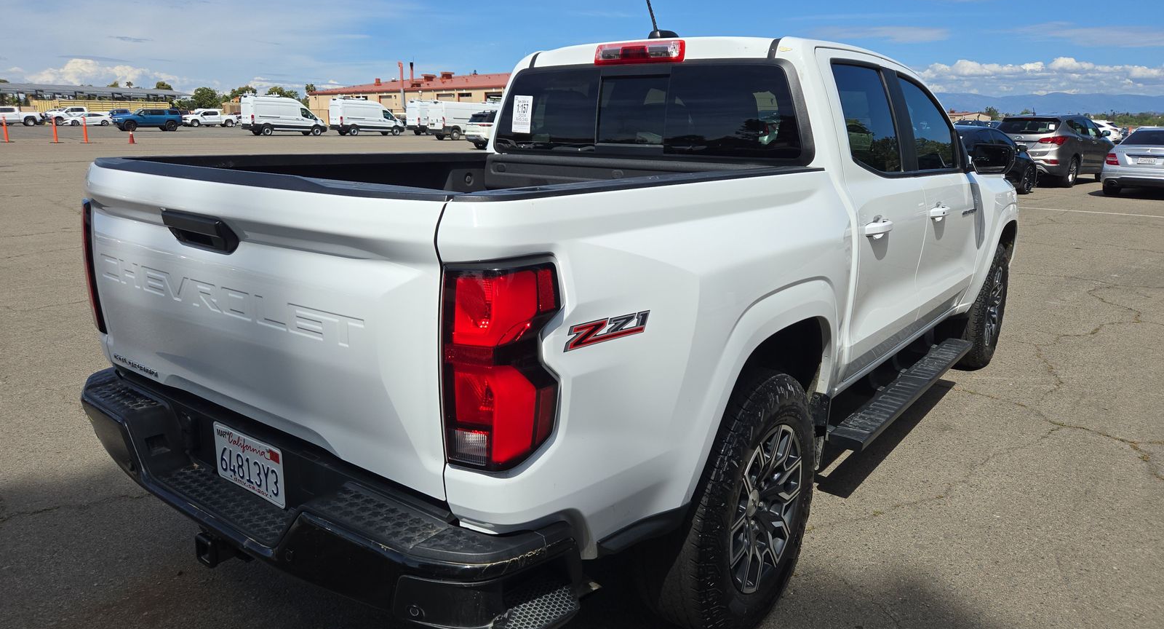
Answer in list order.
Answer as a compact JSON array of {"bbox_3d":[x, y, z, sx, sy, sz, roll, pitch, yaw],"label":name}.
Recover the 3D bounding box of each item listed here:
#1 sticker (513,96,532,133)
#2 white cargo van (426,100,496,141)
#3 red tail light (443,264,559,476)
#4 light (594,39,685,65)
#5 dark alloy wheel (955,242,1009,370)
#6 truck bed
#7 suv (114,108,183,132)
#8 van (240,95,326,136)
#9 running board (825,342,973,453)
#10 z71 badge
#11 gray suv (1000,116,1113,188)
[{"bbox_3d":[-0.256,-0.863,3.341,0.105,0.155,0.004,11,10,36],"label":"sticker"},{"bbox_3d":[-7.760,-13.580,54.480,5.950,2.540,2.060,-12,19,-43],"label":"white cargo van"},{"bbox_3d":[-0.149,0.091,1.370,0.190,0.385,0.125,11,16,36],"label":"red tail light"},{"bbox_3d":[0.234,-1.006,2.961,0.400,0.080,0.060,10,17,36],"label":"light"},{"bbox_3d":[2.417,-0.062,4.777,0.270,0.800,0.800,11,16,36],"label":"dark alloy wheel"},{"bbox_3d":[-0.319,-0.184,2.422,1.660,0.540,1.640,10,17,36],"label":"truck bed"},{"bbox_3d":[-35.600,-15.950,63.400,2.030,1.880,5.080,14,19,43],"label":"suv"},{"bbox_3d":[-22.200,-14.750,57.900,2.070,2.750,5.980,13,19,42],"label":"van"},{"bbox_3d":[1.534,0.316,3.570,0.130,0.050,1.870,11,16,36],"label":"running board"},{"bbox_3d":[0.051,0.029,1.432,0.010,0.048,0.232,14,18,43],"label":"z71 badge"},{"bbox_3d":[12.100,-4.260,19.900,4.720,1.690,1.880,-13,19,-43],"label":"gray suv"}]

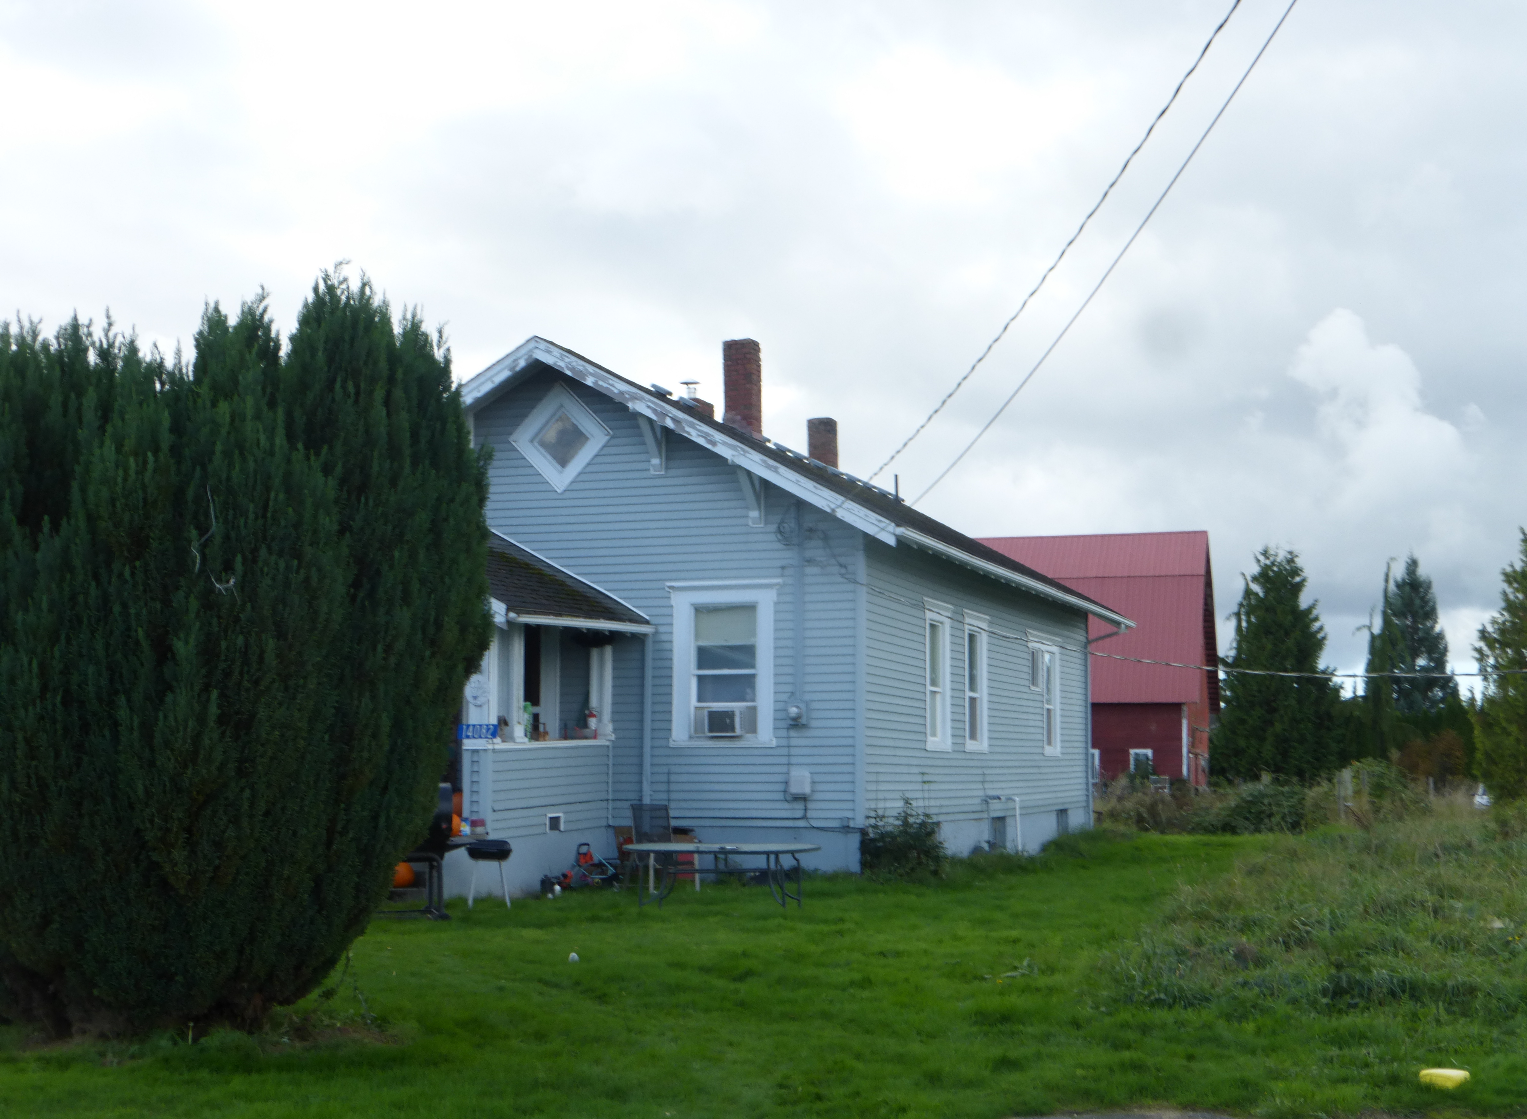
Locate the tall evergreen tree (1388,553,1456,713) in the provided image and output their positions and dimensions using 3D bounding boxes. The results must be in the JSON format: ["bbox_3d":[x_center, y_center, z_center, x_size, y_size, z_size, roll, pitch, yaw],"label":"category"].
[{"bbox_3d":[28.298,5.264,90.409,3.600,10.956,3.600,0,-6,0],"label":"tall evergreen tree"}]

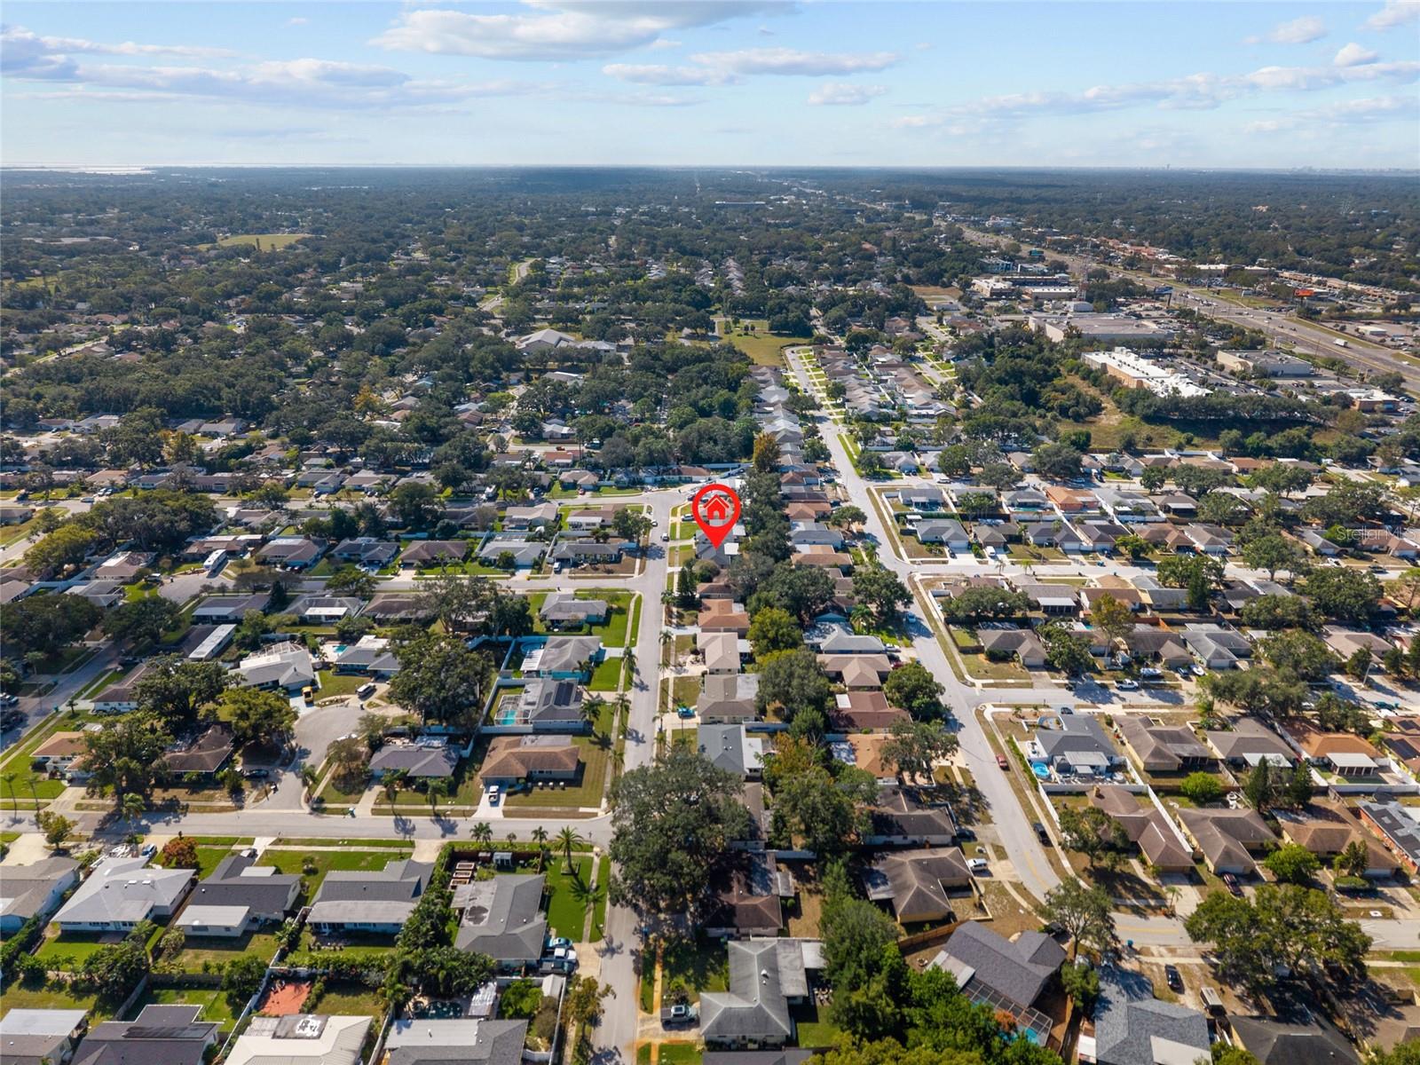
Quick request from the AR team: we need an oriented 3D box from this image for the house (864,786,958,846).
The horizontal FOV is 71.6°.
[{"bbox_3d":[37.792,55.107,194.180,17.200,4.600,15.600,0,21,0],"label":"house"}]

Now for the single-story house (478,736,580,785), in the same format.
[{"bbox_3d":[-38.095,48.359,211.783,19.400,4.600,15.600,0,21,0],"label":"single-story house"}]

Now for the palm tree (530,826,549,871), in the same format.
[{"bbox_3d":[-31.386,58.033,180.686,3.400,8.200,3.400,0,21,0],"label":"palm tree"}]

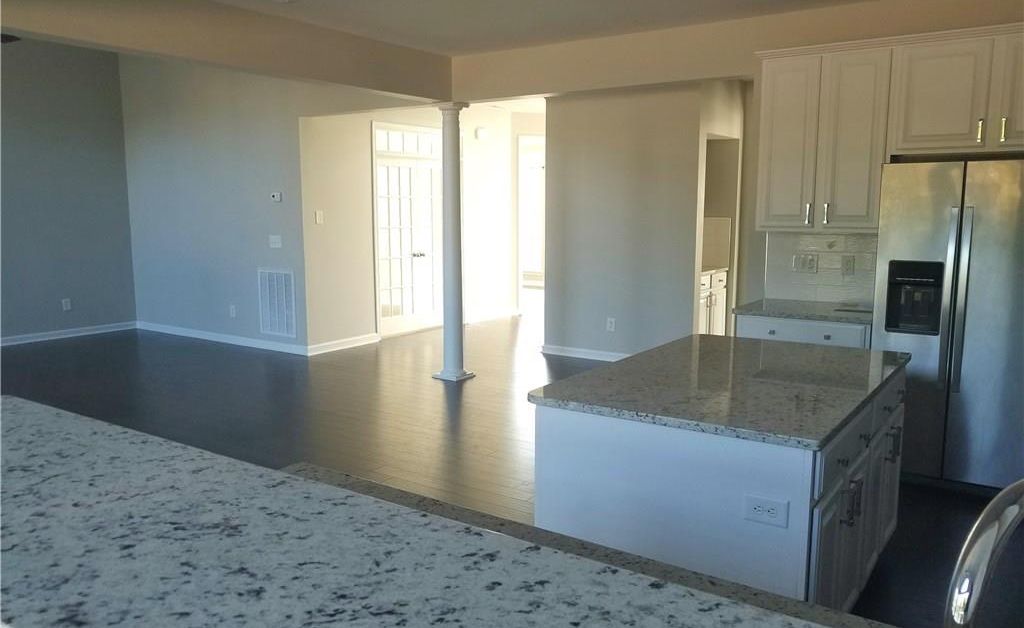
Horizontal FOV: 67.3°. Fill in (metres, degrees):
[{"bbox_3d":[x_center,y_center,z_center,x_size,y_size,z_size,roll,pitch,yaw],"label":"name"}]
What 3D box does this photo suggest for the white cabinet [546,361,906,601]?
[{"bbox_3d":[0.842,0.682,2.881,0.895,0.885,1.390,6,10,35],"label":"white cabinet"}]

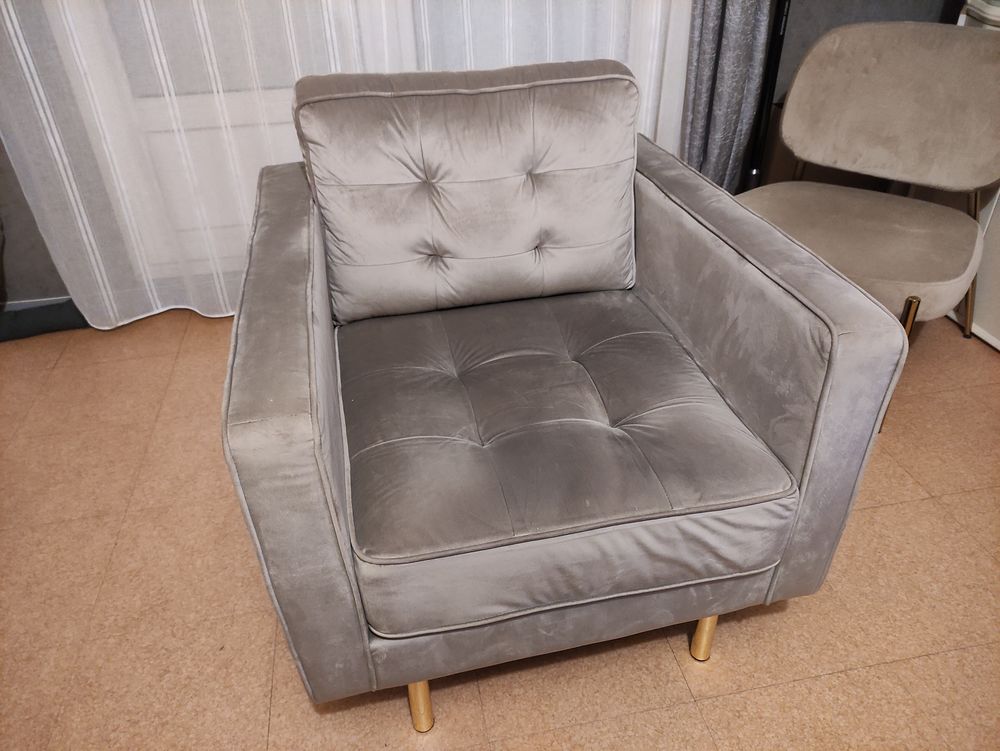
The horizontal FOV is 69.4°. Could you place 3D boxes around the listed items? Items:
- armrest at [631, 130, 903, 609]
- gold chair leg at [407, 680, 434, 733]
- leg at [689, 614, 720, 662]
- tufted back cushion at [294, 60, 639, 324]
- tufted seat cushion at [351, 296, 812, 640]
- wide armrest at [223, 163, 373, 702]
[{"bbox_3d":[0.348,-0.087,1.303,0.094,0.462,0.851,-8,34,-10],"label":"armrest"},{"bbox_3d":[-0.120,0.467,1.065,0.032,0.173,0.032,-8,34,-10],"label":"gold chair leg"},{"bbox_3d":[0.335,0.393,1.155,0.032,0.173,0.032,-8,34,-10],"label":"leg"},{"bbox_3d":[-0.047,-0.336,1.333,0.581,0.400,0.146,-8,27,-10],"label":"tufted back cushion"},{"bbox_3d":[0.029,0.037,1.215,0.585,0.150,0.747,-8,34,-10],"label":"tufted seat cushion"},{"bbox_3d":[-0.315,0.011,1.187,0.092,0.462,0.851,-8,34,-10],"label":"wide armrest"}]

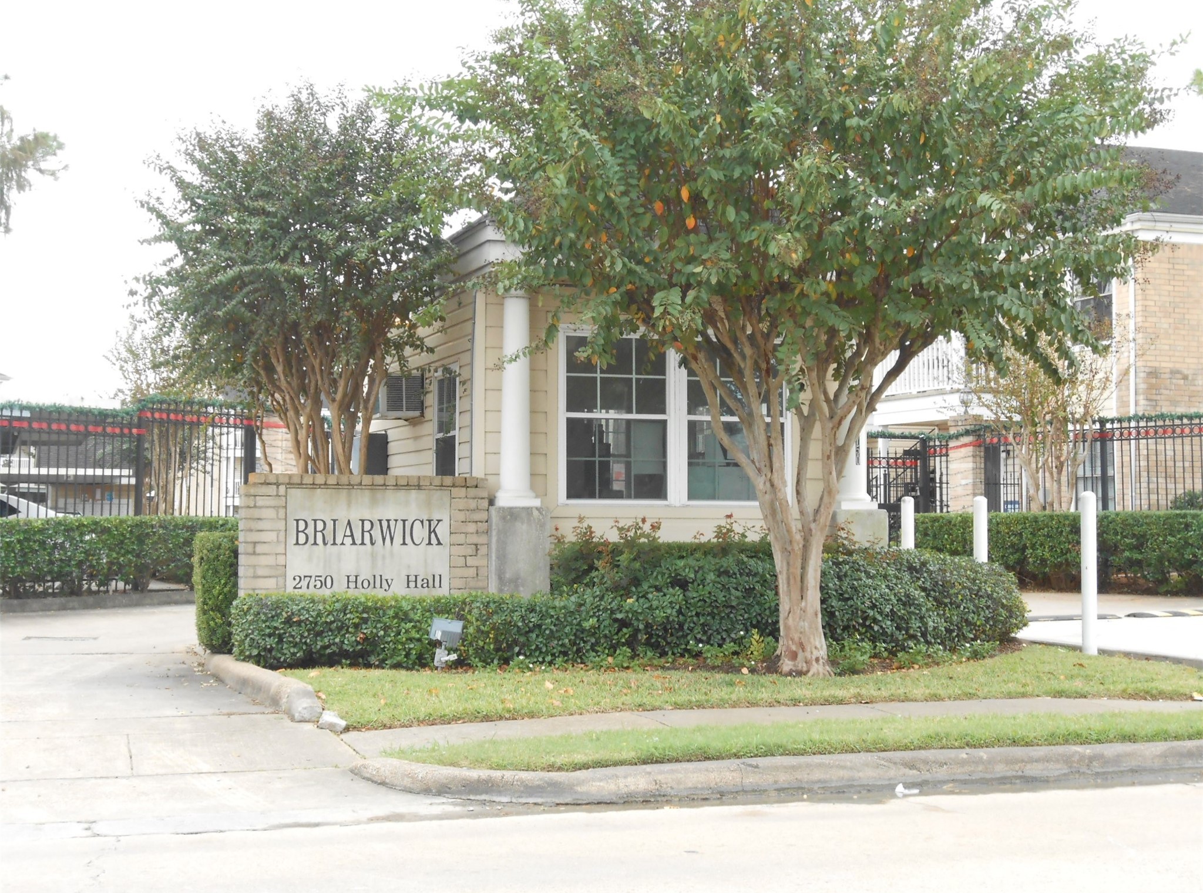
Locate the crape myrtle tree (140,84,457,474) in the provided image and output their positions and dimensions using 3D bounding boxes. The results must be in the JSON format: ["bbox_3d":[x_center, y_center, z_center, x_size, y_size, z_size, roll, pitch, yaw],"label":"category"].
[{"bbox_3d":[-2.458,-0.679,15.834,2.588,4.466,2.436,1,-2,-18],"label":"crape myrtle tree"}]

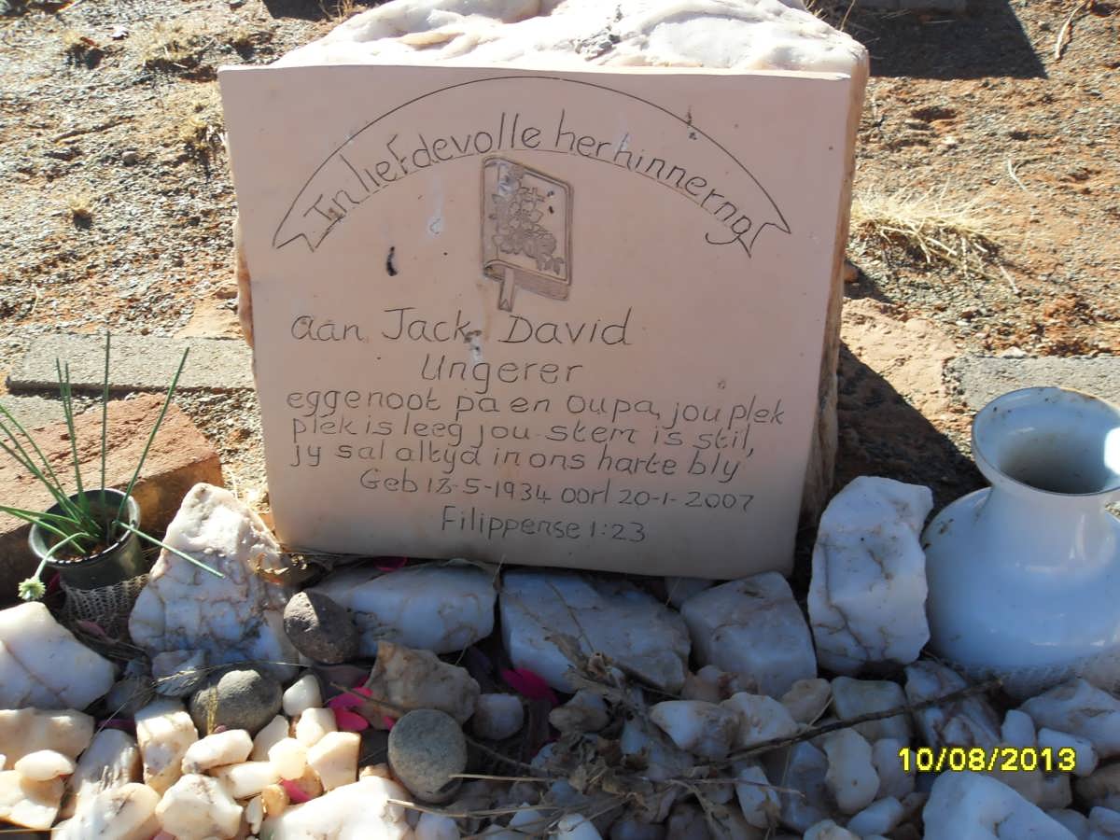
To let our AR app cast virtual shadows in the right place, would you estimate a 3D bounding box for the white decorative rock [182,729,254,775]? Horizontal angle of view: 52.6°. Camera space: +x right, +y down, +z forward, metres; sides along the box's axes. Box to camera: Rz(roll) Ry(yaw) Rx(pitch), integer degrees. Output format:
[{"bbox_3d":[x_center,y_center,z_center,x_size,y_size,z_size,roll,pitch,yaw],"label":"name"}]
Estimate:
[{"bbox_3d":[-0.276,0.266,0.910,0.057,0.025,0.029,-16,41,-19],"label":"white decorative rock"}]

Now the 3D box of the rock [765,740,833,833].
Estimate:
[{"bbox_3d":[0.201,0.307,0.950,0.054,0.056,0.066,-1,34,0],"label":"rock"}]

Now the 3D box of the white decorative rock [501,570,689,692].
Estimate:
[{"bbox_3d":[0.033,0.197,1.062,0.173,0.080,0.091,8,34,13],"label":"white decorative rock"}]

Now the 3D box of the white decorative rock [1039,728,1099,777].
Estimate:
[{"bbox_3d":[0.418,0.274,0.932,0.052,0.026,0.029,20,42,23],"label":"white decorative rock"}]

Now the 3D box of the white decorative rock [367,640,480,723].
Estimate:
[{"bbox_3d":[-0.121,0.233,1.001,0.099,0.055,0.059,-1,33,0],"label":"white decorative rock"}]

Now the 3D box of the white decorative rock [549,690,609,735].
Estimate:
[{"bbox_3d":[0.017,0.263,1.020,0.052,0.035,0.035,-1,34,0],"label":"white decorative rock"}]

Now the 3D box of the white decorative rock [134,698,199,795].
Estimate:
[{"bbox_3d":[-0.323,0.270,0.929,0.051,0.070,0.062,-1,33,0],"label":"white decorative rock"}]

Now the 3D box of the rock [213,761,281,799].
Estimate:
[{"bbox_3d":[-0.266,0.304,0.963,0.056,0.030,0.032,-1,34,0],"label":"rock"}]

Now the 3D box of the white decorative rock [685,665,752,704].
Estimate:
[{"bbox_3d":[0.138,0.233,0.985,0.060,0.037,0.041,0,38,0],"label":"white decorative rock"}]

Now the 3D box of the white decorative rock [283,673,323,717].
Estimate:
[{"bbox_3d":[-0.225,0.240,0.991,0.035,0.035,0.035,-1,33,0],"label":"white decorative rock"}]

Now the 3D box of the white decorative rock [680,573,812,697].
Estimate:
[{"bbox_3d":[0.176,0.202,1.056,0.119,0.098,0.108,-1,34,0],"label":"white decorative rock"}]

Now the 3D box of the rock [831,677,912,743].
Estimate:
[{"bbox_3d":[0.266,0.249,0.968,0.067,0.047,0.051,-1,33,0],"label":"rock"}]

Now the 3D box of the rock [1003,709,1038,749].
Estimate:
[{"bbox_3d":[0.387,0.260,0.951,0.031,0.030,0.030,0,38,0],"label":"rock"}]

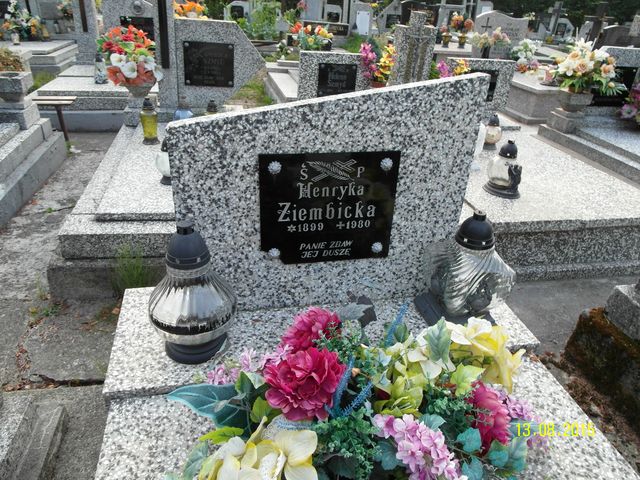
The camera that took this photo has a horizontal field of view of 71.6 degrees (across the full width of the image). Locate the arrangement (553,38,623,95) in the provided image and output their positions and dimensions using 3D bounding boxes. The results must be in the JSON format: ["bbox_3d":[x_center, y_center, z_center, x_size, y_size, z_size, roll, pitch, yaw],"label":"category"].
[{"bbox_3d":[2.062,-1.337,3.420,0.470,0.380,0.440,-2,29,-11],"label":"arrangement"}]

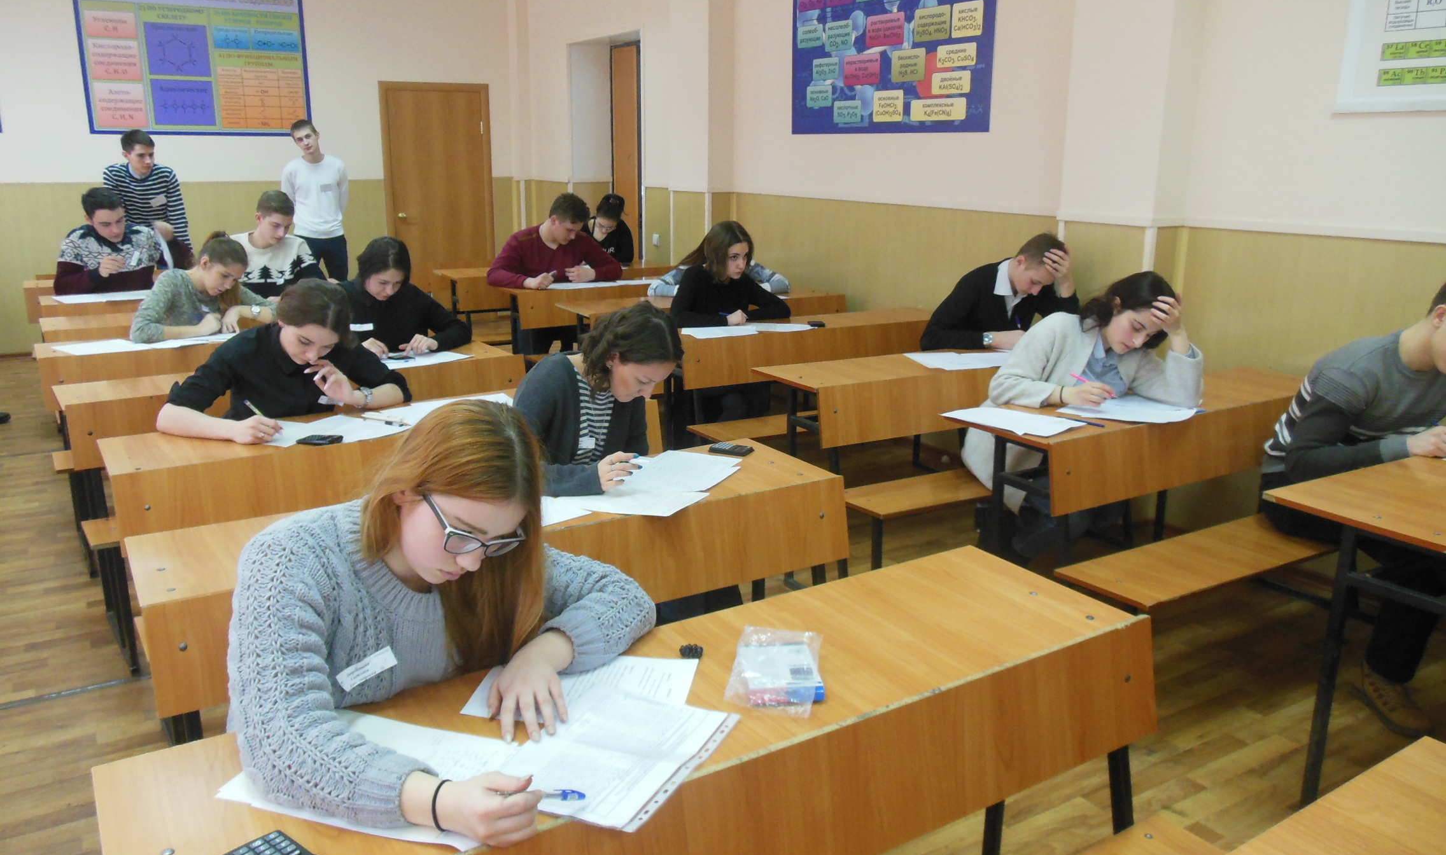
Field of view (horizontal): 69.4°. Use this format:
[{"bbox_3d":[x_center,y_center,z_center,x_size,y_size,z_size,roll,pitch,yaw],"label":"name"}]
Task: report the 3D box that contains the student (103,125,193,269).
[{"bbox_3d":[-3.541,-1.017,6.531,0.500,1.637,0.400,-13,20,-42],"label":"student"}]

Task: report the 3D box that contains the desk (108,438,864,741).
[{"bbox_3d":[-0.461,0.538,2.446,1.537,0.754,0.440,-8,17,-31],"label":"desk"}]

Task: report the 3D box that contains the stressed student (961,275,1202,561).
[{"bbox_3d":[1.129,0.064,3.446,0.620,1.180,0.740,-6,16,-26],"label":"stressed student"}]

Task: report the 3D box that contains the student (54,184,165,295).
[{"bbox_3d":[-3.345,-0.657,5.769,0.560,1.310,0.700,-10,18,-35],"label":"student"}]

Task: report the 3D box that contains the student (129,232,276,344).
[{"bbox_3d":[-2.213,-0.250,4.516,0.590,1.180,0.720,-11,18,-38],"label":"student"}]

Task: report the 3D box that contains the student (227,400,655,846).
[{"bbox_3d":[-0.379,0.522,1.586,0.630,1.180,0.780,-12,19,-40],"label":"student"}]

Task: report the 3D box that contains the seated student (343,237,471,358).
[{"bbox_3d":[-1.345,-0.205,4.417,0.550,1.195,0.700,-8,17,-31],"label":"seated student"}]

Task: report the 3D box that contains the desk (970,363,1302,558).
[{"bbox_3d":[1.457,0.275,3.543,1.535,0.765,0.420,-8,17,-31],"label":"desk"}]

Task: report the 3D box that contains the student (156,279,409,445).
[{"bbox_3d":[-1.355,0.118,3.257,0.670,1.165,0.740,-8,17,-31],"label":"student"}]

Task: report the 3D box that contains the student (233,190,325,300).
[{"bbox_3d":[-2.351,-0.584,5.544,0.550,1.317,0.680,-8,17,-31],"label":"student"}]

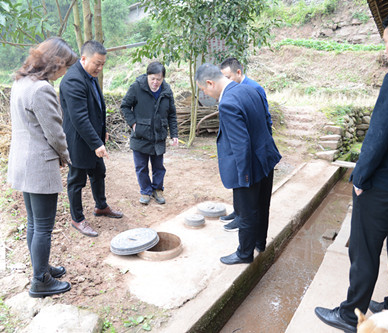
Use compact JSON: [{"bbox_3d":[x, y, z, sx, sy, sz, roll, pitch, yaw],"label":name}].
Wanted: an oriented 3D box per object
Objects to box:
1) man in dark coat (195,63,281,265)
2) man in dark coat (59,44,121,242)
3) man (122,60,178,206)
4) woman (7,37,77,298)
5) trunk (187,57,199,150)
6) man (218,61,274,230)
[{"bbox_3d":[0.328,-0.028,2.511,0.620,1.480,0.520,5,14,19],"label":"man in dark coat"},{"bbox_3d":[-0.948,-0.266,3.081,0.460,1.680,0.540,8,15,31],"label":"man in dark coat"},{"bbox_3d":[-0.503,-0.366,3.767,0.620,1.560,0.420,-2,13,-8],"label":"man"},{"bbox_3d":[-0.966,0.015,2.110,0.400,1.580,0.480,-8,15,-30],"label":"woman"},{"bbox_3d":[-0.030,-1.264,6.586,0.240,1.850,0.200,0,13,0],"label":"trunk"},{"bbox_3d":[0.491,-0.212,3.115,0.480,1.560,0.480,-3,14,-12],"label":"man"}]

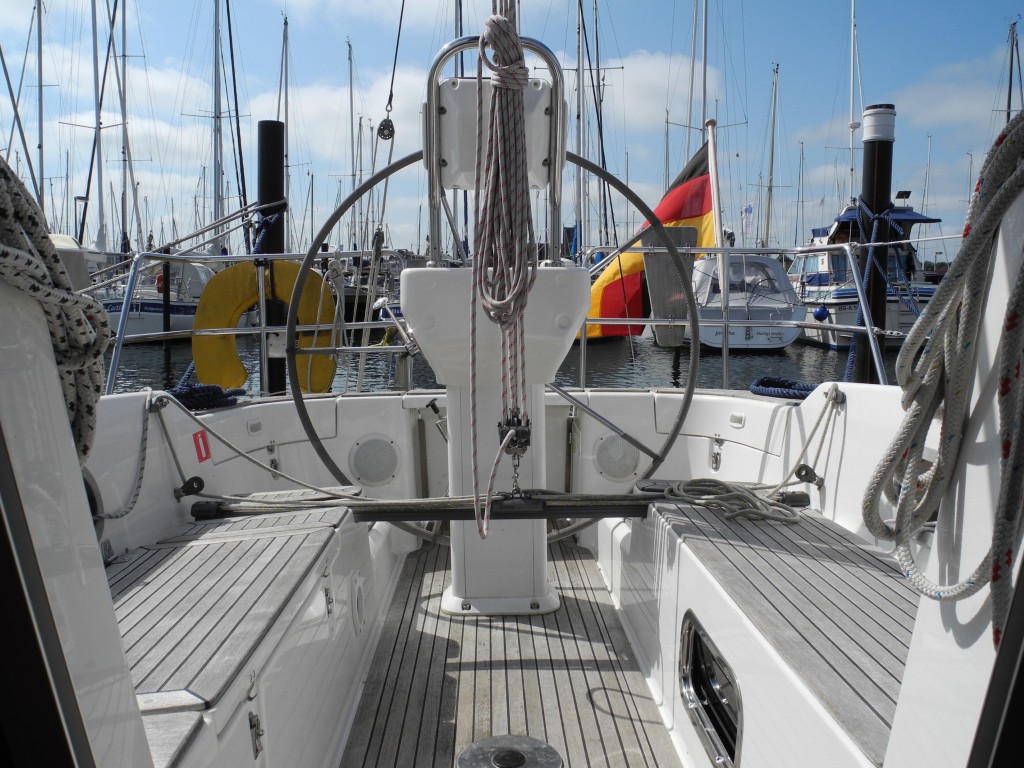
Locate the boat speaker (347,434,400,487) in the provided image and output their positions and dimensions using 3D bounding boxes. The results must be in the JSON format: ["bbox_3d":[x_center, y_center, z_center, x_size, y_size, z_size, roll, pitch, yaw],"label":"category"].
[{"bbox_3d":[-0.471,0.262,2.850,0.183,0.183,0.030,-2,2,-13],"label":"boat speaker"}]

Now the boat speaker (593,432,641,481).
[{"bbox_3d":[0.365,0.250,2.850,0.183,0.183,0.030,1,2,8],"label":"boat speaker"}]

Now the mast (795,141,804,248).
[{"bbox_3d":[22.836,-14.008,65.000,0.170,10.000,0.170,0,7,0],"label":"mast"}]

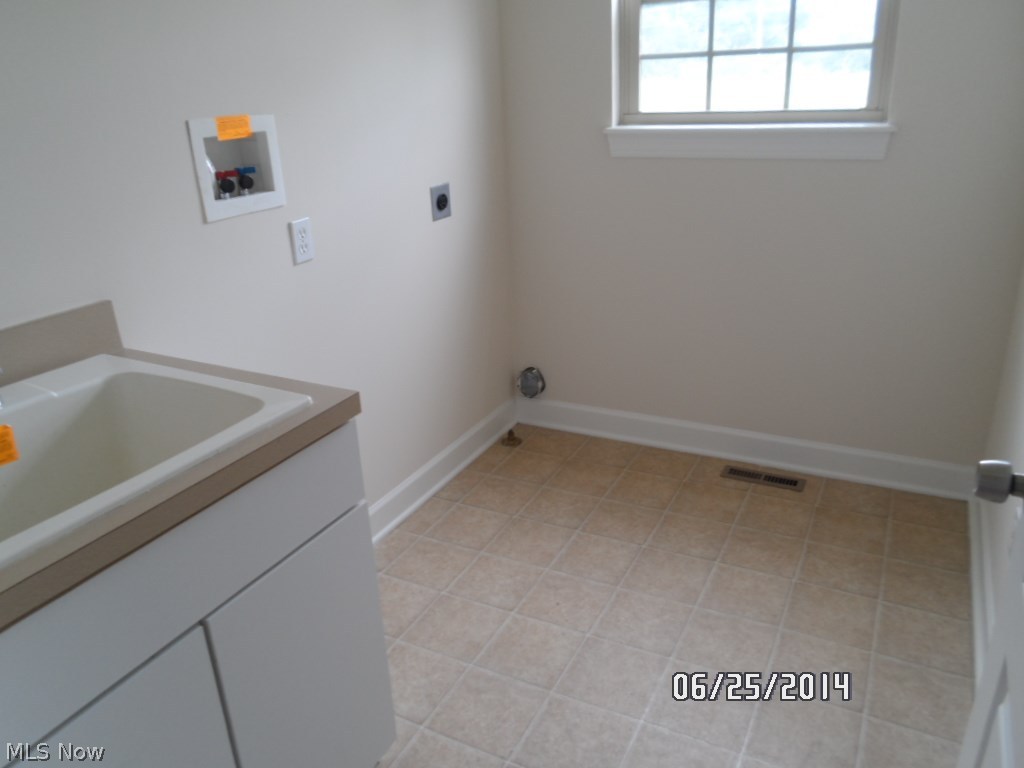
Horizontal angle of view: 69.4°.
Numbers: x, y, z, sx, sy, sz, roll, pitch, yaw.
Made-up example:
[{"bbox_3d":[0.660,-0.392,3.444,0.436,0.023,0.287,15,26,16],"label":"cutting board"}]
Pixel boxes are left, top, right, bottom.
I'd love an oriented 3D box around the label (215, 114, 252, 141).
[{"bbox_3d":[-0.653,-0.603,1.737,0.004,0.052,0.105,8,24,27],"label":"label"}]

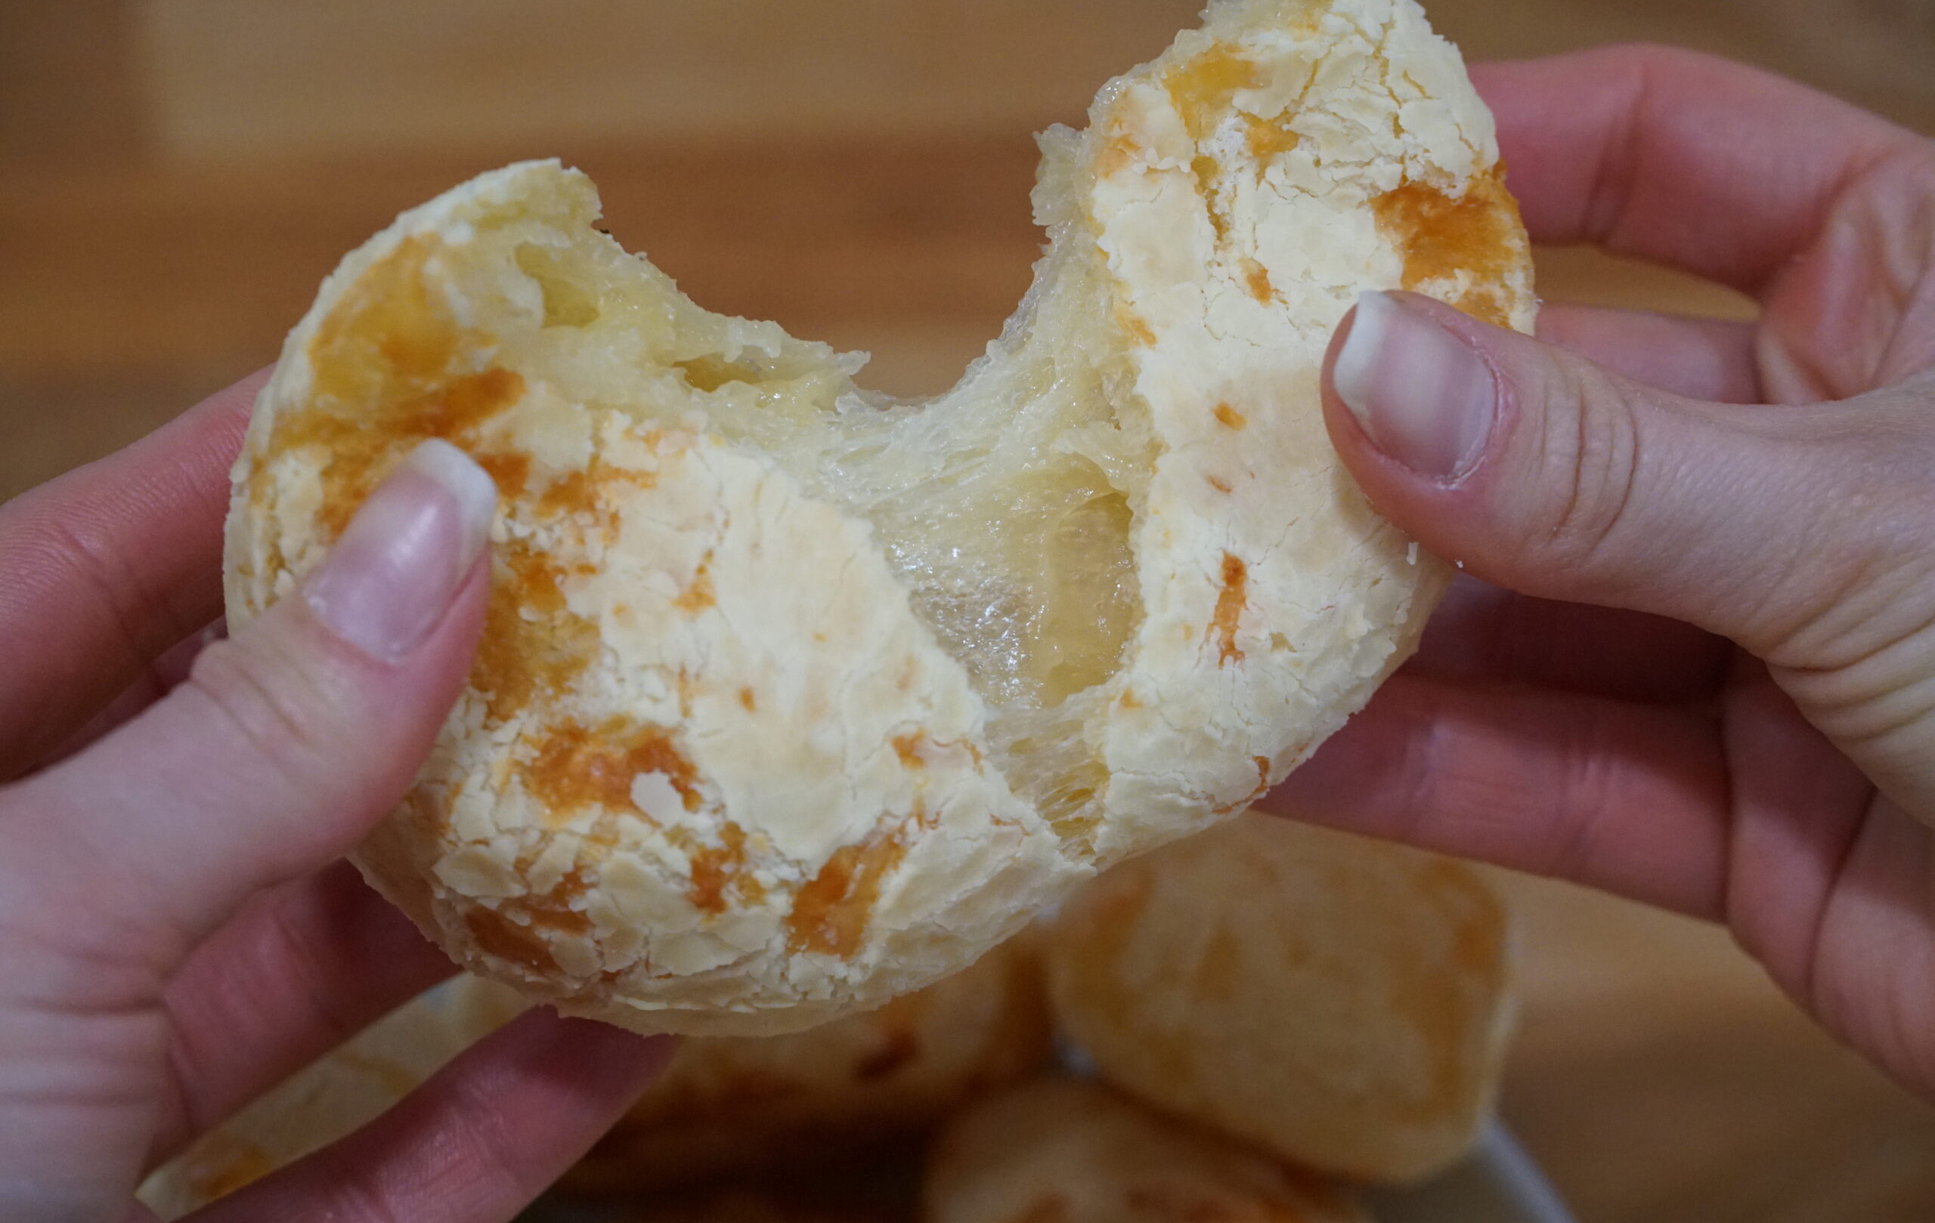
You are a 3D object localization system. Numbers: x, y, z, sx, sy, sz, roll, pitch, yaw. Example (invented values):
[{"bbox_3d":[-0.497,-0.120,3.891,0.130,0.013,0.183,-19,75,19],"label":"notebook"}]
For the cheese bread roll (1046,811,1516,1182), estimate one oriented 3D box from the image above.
[{"bbox_3d":[0.042,0.052,0.800,0.062,0.042,0.059,0,48,0],"label":"cheese bread roll"}]

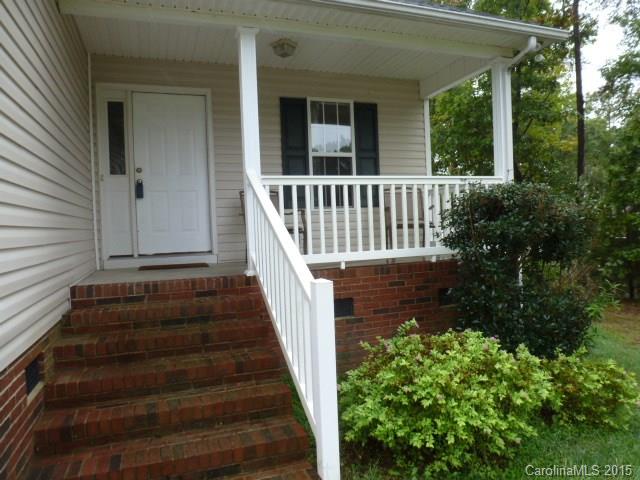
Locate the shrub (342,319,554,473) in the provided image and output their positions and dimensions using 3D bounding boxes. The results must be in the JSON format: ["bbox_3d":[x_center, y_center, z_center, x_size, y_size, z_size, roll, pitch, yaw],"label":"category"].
[{"bbox_3d":[0.886,1.110,3.557,1.520,0.920,1.280,-2,2,-17],"label":"shrub"}]

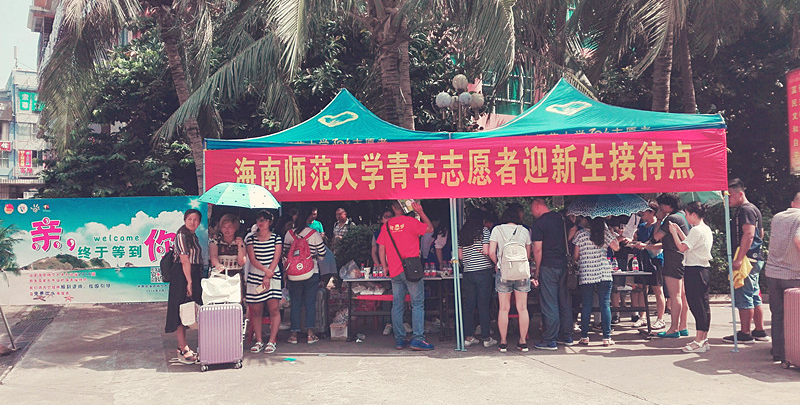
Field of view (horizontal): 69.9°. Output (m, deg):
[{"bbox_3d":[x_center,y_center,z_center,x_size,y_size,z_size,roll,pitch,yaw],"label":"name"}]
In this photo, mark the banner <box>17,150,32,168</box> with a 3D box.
[{"bbox_3d":[-39.308,-4.528,60.000,1.350,1.850,0.060,0,-3,-37],"label":"banner"}]

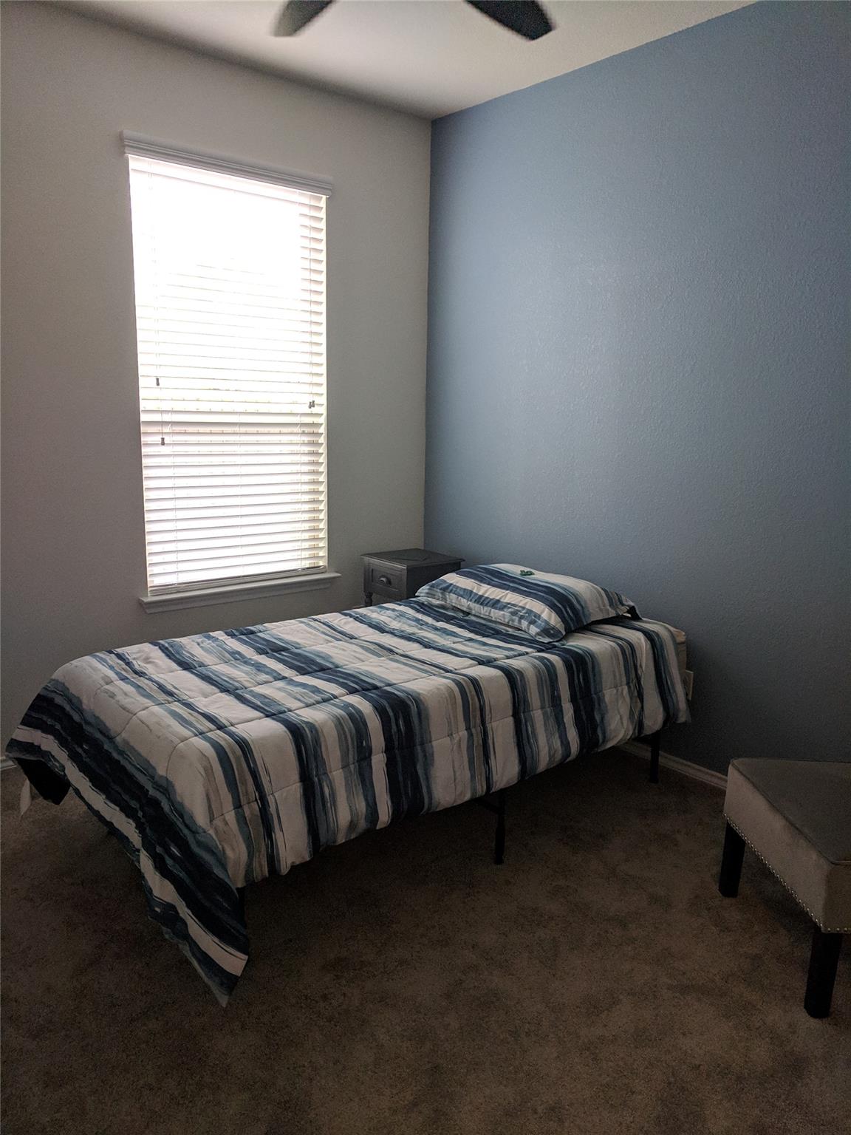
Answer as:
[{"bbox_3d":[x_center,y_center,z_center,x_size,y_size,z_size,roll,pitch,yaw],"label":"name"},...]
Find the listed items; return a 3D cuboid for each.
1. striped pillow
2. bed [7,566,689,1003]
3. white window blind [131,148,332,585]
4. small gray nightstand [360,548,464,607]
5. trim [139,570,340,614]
[{"bbox_3d":[0.395,0.094,3.305,0.530,0.165,0.760,-8,13,-40],"label":"striped pillow"},{"bbox_3d":[-0.113,0.483,2.900,2.120,0.515,1.190,-8,13,-40],"label":"bed"},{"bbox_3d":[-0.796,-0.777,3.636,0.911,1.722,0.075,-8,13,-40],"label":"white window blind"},{"bbox_3d":[-0.065,0.284,4.219,0.362,0.680,0.373,-8,13,-40],"label":"small gray nightstand"},{"bbox_3d":[-0.796,0.105,3.798,0.980,0.078,0.083,-8,13,-40],"label":"trim"}]

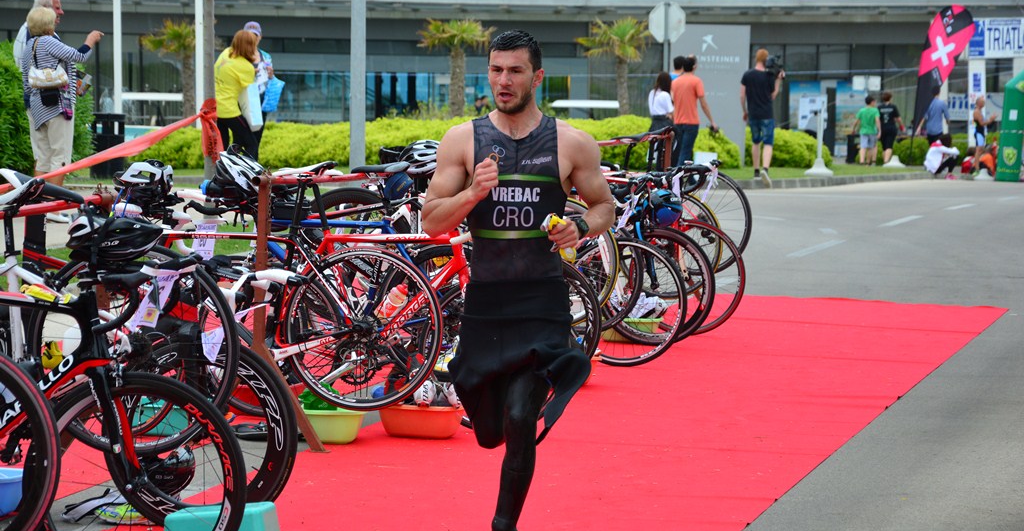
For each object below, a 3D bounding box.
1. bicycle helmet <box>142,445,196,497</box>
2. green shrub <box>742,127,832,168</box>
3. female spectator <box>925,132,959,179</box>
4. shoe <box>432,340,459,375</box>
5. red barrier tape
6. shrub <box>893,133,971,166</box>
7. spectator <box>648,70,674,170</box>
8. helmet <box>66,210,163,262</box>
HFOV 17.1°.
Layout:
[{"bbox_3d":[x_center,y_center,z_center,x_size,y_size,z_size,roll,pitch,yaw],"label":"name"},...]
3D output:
[{"bbox_3d":[-1.252,0.742,12.300,0.280,0.190,0.210,3,4,41],"label":"bicycle helmet"},{"bbox_3d":[4.358,-1.859,54.000,1.400,0.700,1.250,0,3,0],"label":"green shrub"},{"bbox_3d":[8.071,-2.062,64.000,0.620,0.860,0.450,2,4,31],"label":"female spectator"},{"bbox_3d":[-0.273,0.435,16.500,0.280,0.130,0.105,1,3,9],"label":"shoe"},{"bbox_3d":[-2.363,-0.745,20.500,0.120,0.500,10.000,0,3,-2],"label":"red barrier tape"},{"bbox_3d":[9.094,-2.504,74.000,1.650,0.740,1.300,0,3,0],"label":"shrub"},{"bbox_3d":[2.007,-1.865,46.300,0.430,1.570,0.360,1,3,9],"label":"spectator"},{"bbox_3d":[-1.176,-0.086,10.100,0.280,0.155,0.205,-4,3,1],"label":"helmet"}]

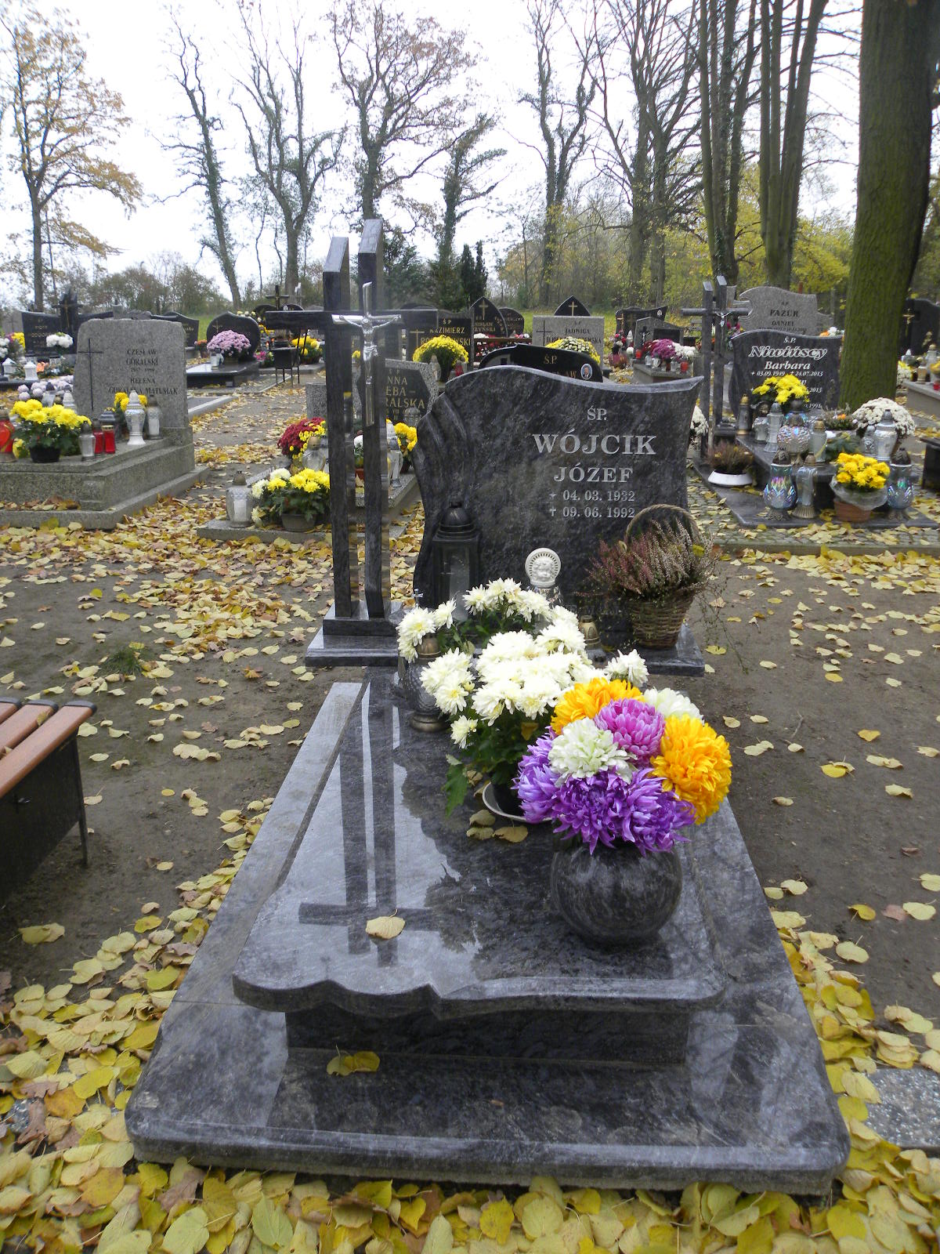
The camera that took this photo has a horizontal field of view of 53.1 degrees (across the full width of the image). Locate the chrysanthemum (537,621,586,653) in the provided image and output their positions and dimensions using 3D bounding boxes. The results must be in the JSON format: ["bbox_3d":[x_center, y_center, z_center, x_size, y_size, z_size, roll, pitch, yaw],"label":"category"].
[{"bbox_3d":[0.203,0.022,2.114,0.110,0.079,0.110,1,19,3],"label":"chrysanthemum"}]

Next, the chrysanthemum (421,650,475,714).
[{"bbox_3d":[-0.048,0.115,1.996,0.110,0.125,0.104,1,19,3],"label":"chrysanthemum"}]

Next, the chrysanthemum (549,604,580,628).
[{"bbox_3d":[0.208,-0.022,2.055,0.085,0.070,0.085,1,20,3],"label":"chrysanthemum"}]

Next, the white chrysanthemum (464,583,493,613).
[{"bbox_3d":[0.021,-0.066,2.235,0.072,0.067,0.068,1,19,3],"label":"white chrysanthemum"}]

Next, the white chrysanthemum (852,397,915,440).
[{"bbox_3d":[2.547,-1.281,5.796,0.380,0.250,0.360,1,20,3],"label":"white chrysanthemum"}]

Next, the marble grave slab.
[{"bbox_3d":[0.067,0.436,2.235,1.153,0.250,1.758,1,20,3],"label":"marble grave slab"}]

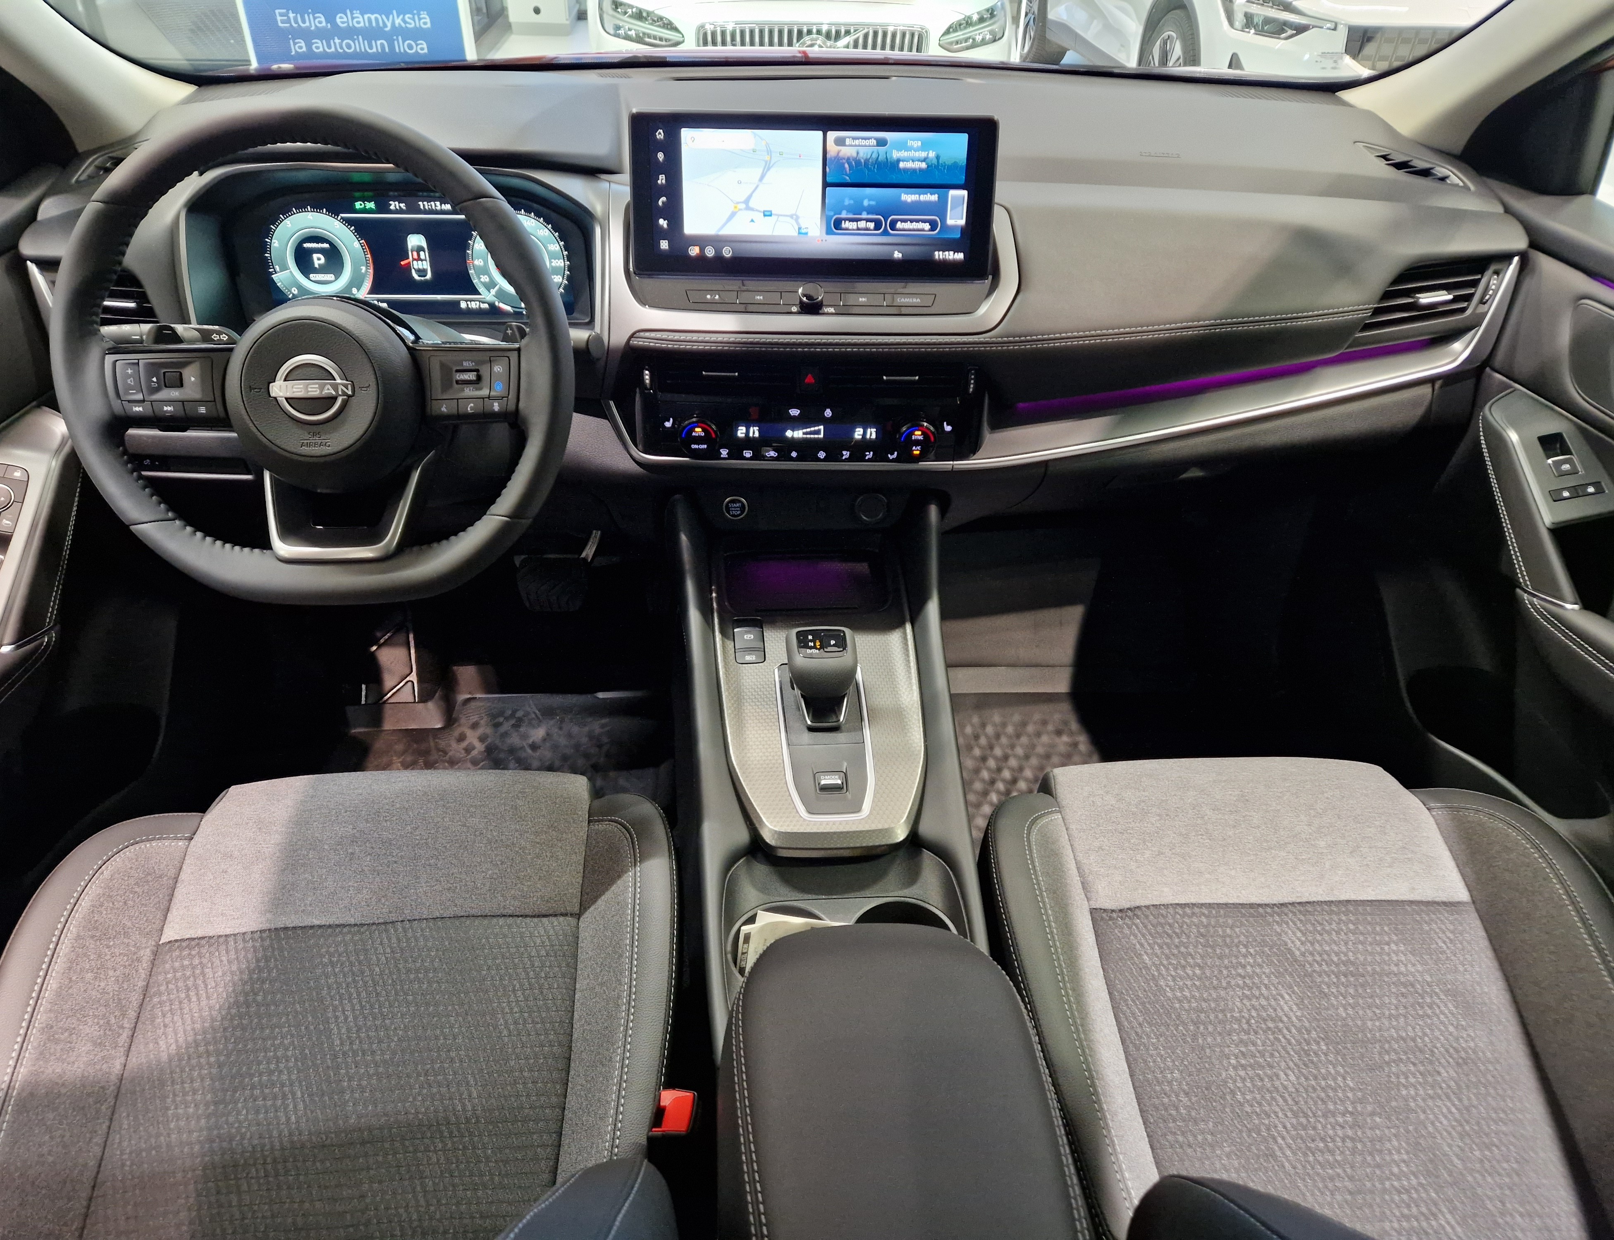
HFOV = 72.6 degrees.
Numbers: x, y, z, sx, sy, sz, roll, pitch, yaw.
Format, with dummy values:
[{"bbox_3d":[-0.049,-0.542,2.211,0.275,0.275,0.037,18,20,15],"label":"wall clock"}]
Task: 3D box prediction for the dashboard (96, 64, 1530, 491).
[{"bbox_3d":[-0.006,-0.378,1.202,1.430,0.390,0.480,-1,35,-3],"label":"dashboard"}]

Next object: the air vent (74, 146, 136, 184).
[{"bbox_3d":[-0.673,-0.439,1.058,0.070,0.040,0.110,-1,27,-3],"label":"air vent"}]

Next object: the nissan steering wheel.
[{"bbox_3d":[-0.363,-0.193,0.813,0.375,0.362,0.110,-1,10,-3],"label":"nissan steering wheel"}]

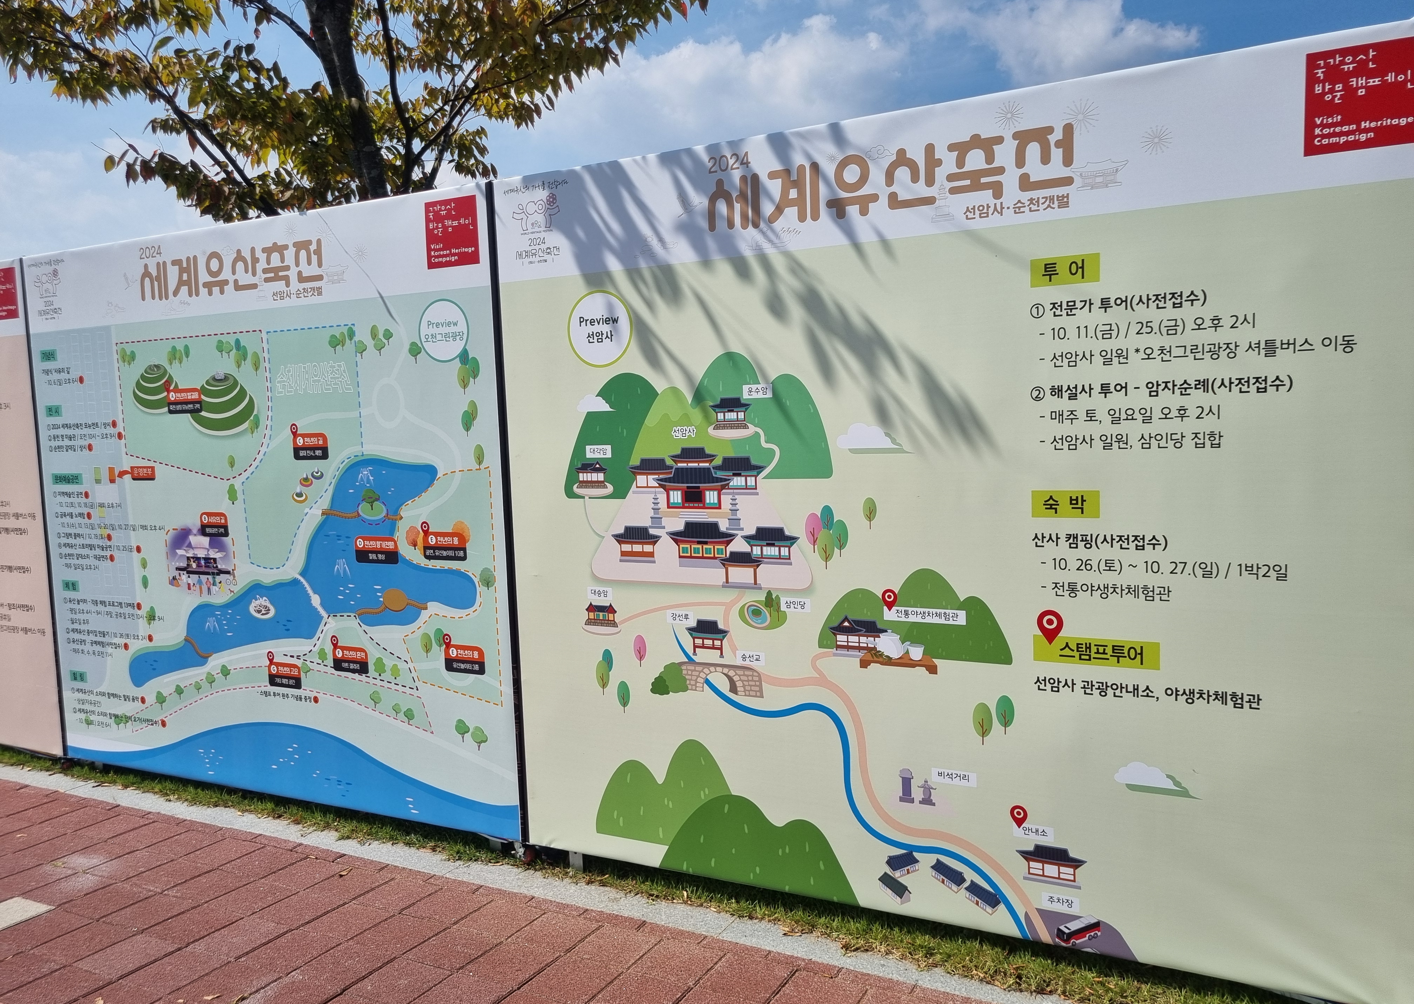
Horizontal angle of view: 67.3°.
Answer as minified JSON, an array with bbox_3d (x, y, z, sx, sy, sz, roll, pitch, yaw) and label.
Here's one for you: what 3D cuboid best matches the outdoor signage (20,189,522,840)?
[{"bbox_3d":[-1.720,0.047,4.003,2.453,2.133,0.070,0,5,28],"label":"outdoor signage"}]

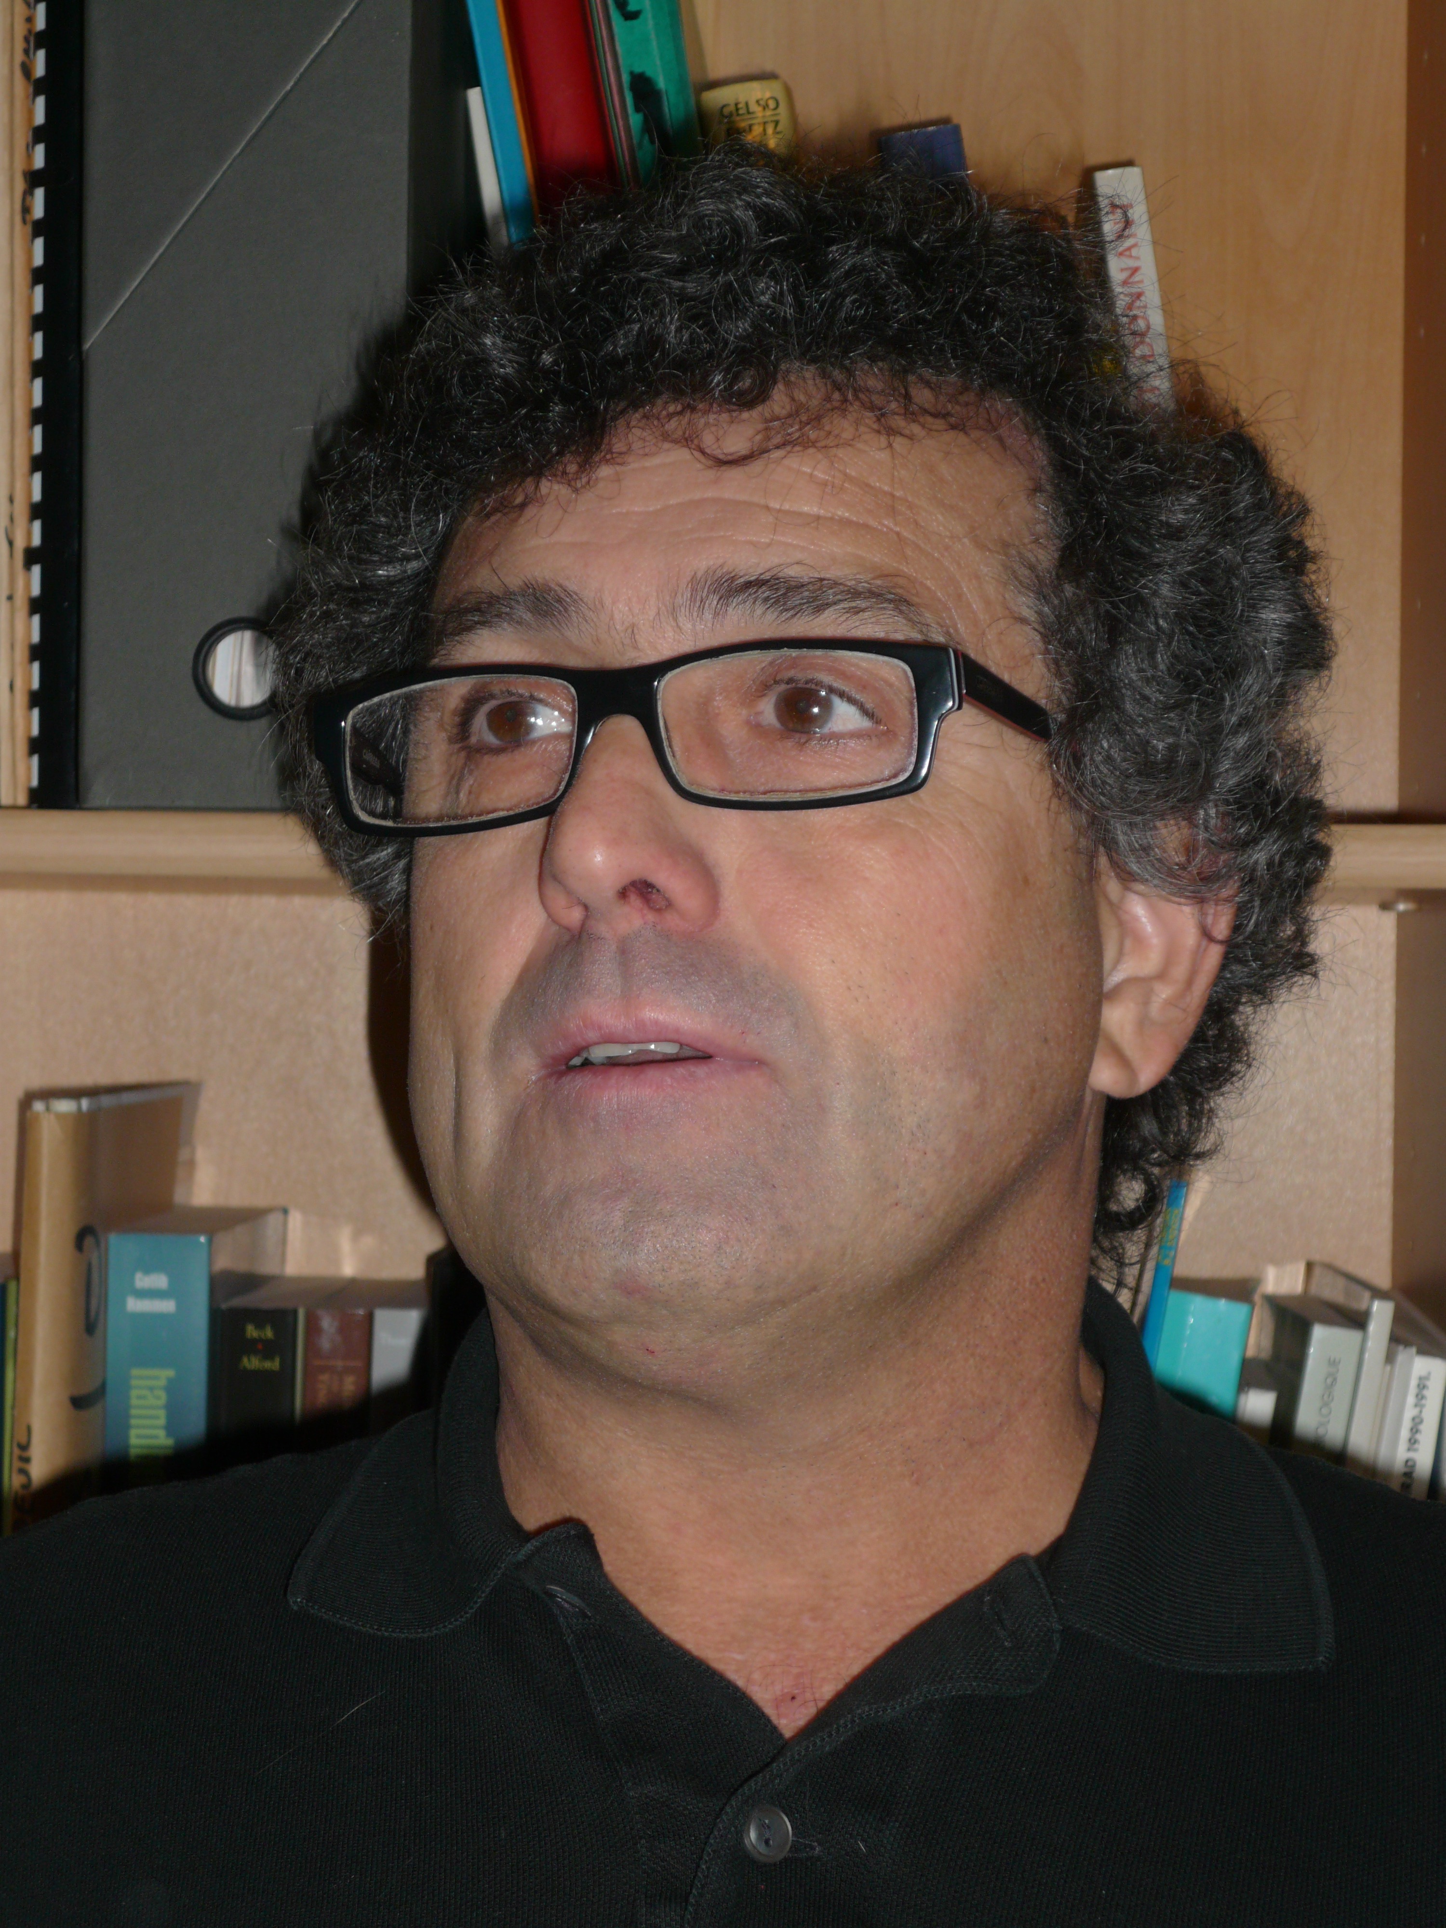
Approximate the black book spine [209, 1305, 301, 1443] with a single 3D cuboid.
[{"bbox_3d":[-0.145,0.224,1.418,0.029,0.230,0.152,1,-1,1],"label":"black book spine"}]

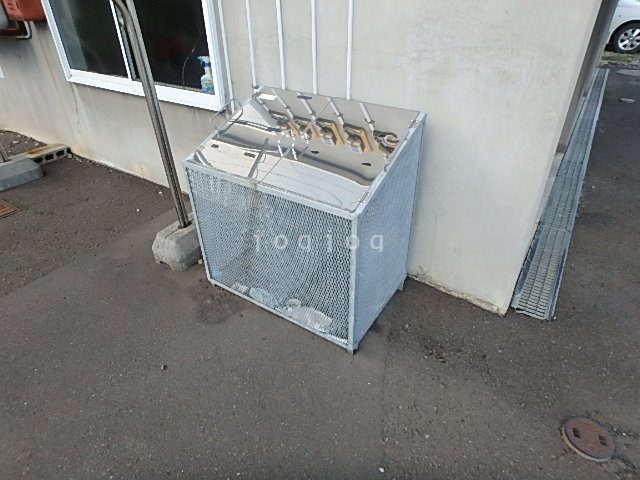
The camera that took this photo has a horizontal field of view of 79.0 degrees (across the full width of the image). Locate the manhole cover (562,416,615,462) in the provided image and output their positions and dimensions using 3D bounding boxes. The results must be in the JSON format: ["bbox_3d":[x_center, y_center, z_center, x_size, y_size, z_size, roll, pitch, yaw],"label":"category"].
[{"bbox_3d":[1.052,0.782,1.520,0.182,0.030,0.182,21,38,30],"label":"manhole cover"}]

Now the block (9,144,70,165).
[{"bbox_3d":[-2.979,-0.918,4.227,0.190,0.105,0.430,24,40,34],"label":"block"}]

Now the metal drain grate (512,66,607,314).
[{"bbox_3d":[3.107,-1.319,4.554,0.210,0.045,7.200,18,39,28],"label":"metal drain grate"}]

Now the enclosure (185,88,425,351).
[{"bbox_3d":[-0.096,-0.155,2.062,1.000,1.025,0.590,20,39,29],"label":"enclosure"}]

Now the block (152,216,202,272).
[{"bbox_3d":[-0.894,-0.007,2.635,0.255,0.200,0.420,21,38,30],"label":"block"}]

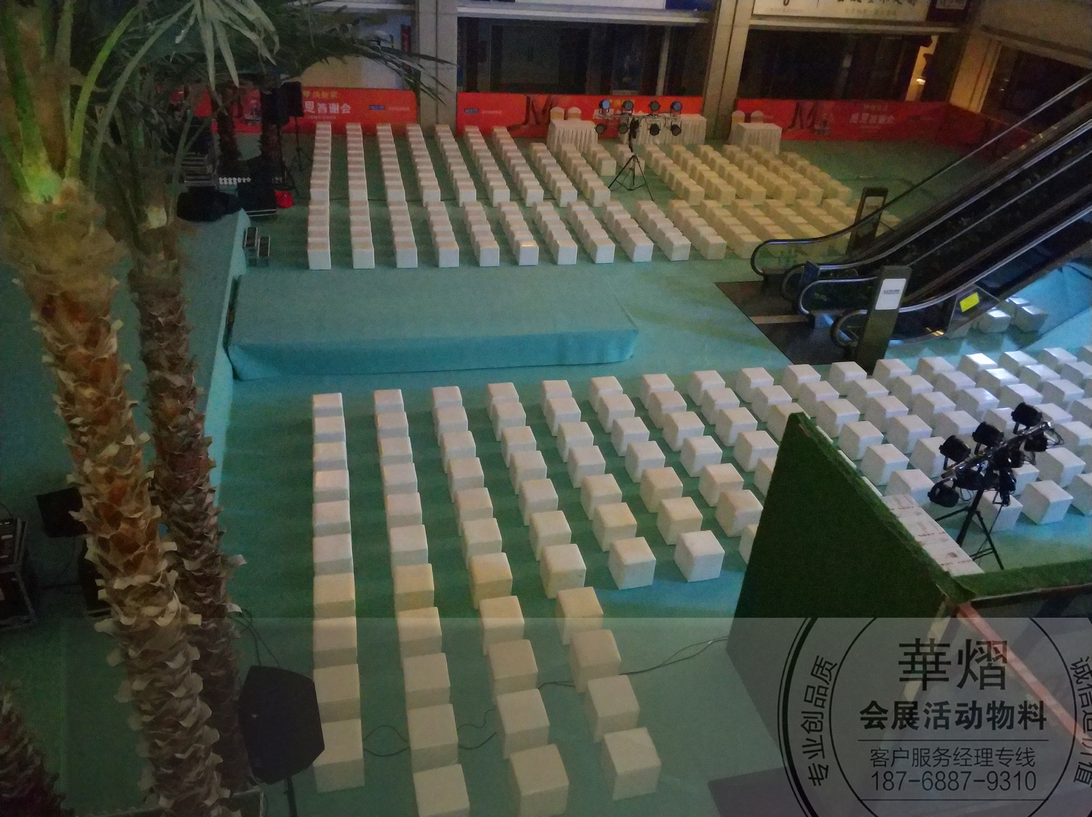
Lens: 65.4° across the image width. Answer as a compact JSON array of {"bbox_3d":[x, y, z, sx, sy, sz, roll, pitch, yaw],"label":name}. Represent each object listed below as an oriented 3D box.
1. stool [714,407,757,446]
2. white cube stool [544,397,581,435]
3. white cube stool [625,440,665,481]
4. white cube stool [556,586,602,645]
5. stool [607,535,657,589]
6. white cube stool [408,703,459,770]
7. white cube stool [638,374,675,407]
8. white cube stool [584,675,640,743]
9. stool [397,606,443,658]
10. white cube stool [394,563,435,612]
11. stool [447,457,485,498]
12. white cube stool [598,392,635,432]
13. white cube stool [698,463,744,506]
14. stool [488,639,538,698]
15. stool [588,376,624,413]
[{"bbox_3d":[2.842,0.280,12.679,0.400,0.400,0.400,-4,34,-14],"label":"stool"},{"bbox_3d":[0.262,0.123,12.585,0.400,0.395,0.400,-5,33,-15],"label":"white cube stool"},{"bbox_3d":[1.355,0.727,11.584,0.400,0.390,0.395,-4,33,-14],"label":"white cube stool"},{"bbox_3d":[0.348,2.211,9.088,0.400,0.390,0.401,-4,33,-13],"label":"white cube stool"},{"bbox_3d":[1.014,1.820,10.021,0.400,0.395,0.402,-5,34,-15],"label":"stool"},{"bbox_3d":[-1.010,2.964,7.590,0.400,0.385,0.400,-3,32,-13],"label":"white cube stool"},{"bbox_3d":[1.753,-0.268,13.415,0.400,0.400,0.400,-4,33,-13],"label":"white cube stool"},{"bbox_3d":[0.622,2.859,8.099,0.400,0.390,0.401,-4,33,-13],"label":"white cube stool"},{"bbox_3d":[-1.285,2.334,8.674,0.400,0.390,0.401,-4,33,-13],"label":"stool"},{"bbox_3d":[-1.435,1.991,9.255,0.400,0.395,0.400,-3,33,-12],"label":"white cube stool"},{"bbox_3d":[-1.024,0.924,10.962,0.400,0.390,0.395,-4,33,-14],"label":"stool"},{"bbox_3d":[1.053,0.078,12.721,0.405,0.386,0.405,-5,33,-15],"label":"white cube stool"},{"bbox_3d":[2.319,1.012,11.255,0.400,0.390,0.395,-5,33,-15],"label":"white cube stool"},{"bbox_3d":[-0.336,2.581,8.303,0.400,0.385,0.400,-4,33,-13],"label":"stool"},{"bbox_3d":[0.931,-0.213,13.225,0.400,0.400,0.400,-5,33,-15],"label":"stool"}]

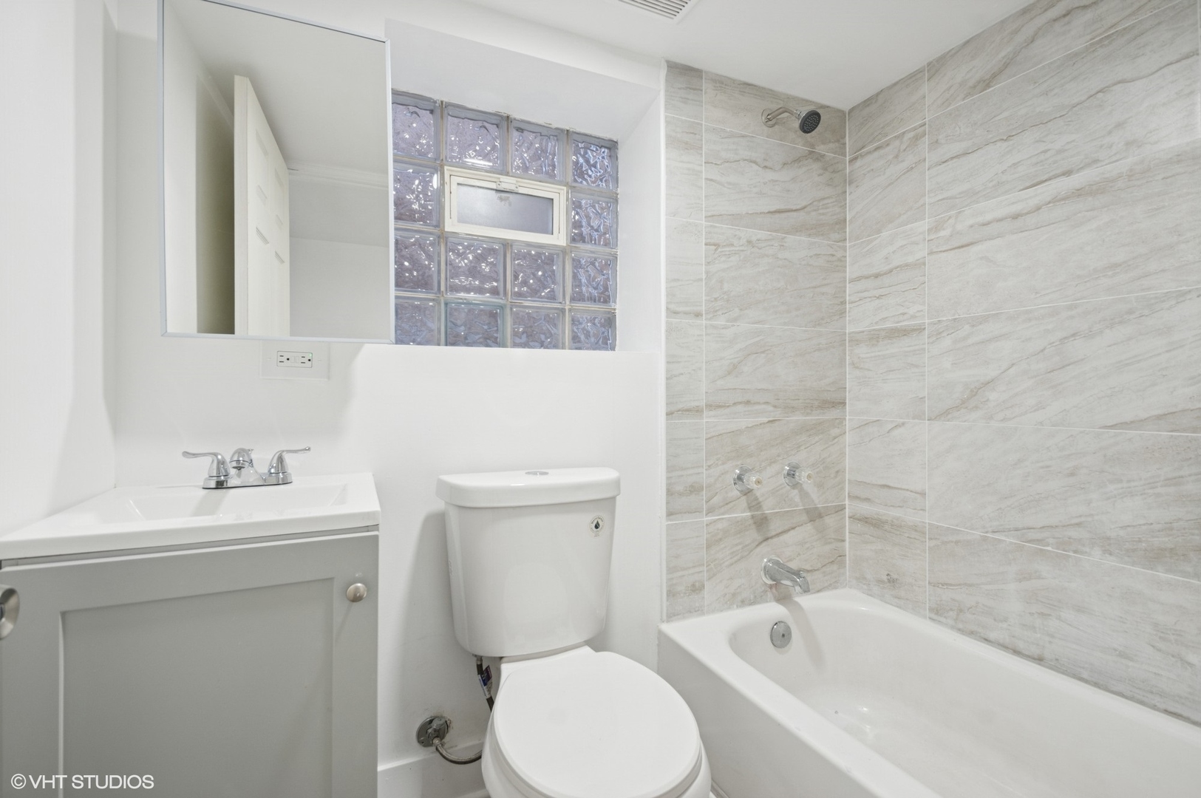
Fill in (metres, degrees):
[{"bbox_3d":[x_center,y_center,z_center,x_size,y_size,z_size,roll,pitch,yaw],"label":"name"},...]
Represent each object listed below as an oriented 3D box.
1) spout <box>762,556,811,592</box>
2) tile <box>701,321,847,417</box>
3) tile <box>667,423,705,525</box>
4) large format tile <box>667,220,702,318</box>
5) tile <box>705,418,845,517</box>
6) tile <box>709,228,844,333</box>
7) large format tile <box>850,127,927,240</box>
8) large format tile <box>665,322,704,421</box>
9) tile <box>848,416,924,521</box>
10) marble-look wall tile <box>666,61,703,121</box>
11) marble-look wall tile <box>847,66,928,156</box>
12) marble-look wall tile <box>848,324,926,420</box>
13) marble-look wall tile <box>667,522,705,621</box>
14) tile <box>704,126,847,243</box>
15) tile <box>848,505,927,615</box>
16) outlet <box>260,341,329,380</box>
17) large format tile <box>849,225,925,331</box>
[{"bbox_3d":[0.595,0.565,1.592,0.074,0.083,0.138,0,1,-22],"label":"spout"},{"bbox_3d":[0.598,-0.085,1.666,0.598,0.303,0.010,0,1,-22],"label":"tile"},{"bbox_3d":[0.256,0.221,1.510,0.131,0.301,0.010,0,0,-22],"label":"tile"},{"bbox_3d":[0.255,-0.385,1.509,0.131,0.301,0.010,0,0,-22],"label":"large format tile"},{"bbox_3d":[0.599,0.221,1.670,0.598,0.303,0.010,0,1,-22],"label":"tile"},{"bbox_3d":[0.597,-0.391,1.663,0.598,0.303,0.010,0,1,-22],"label":"tile"},{"bbox_3d":[0.940,-0.698,1.648,0.010,0.303,0.269,0,1,-26],"label":"large format tile"},{"bbox_3d":[0.255,-0.082,1.510,0.131,0.301,0.010,0,0,-22],"label":"large format tile"},{"bbox_3d":[0.943,0.220,1.659,0.010,0.303,0.269,0,1,-26],"label":"tile"},{"bbox_3d":[0.255,-0.928,1.516,0.134,0.158,0.010,0,1,-22],"label":"marble-look wall tile"},{"bbox_3d":[0.940,-0.934,1.645,0.010,0.165,0.269,0,1,-26],"label":"marble-look wall tile"},{"bbox_3d":[0.929,-0.084,1.632,0.010,0.301,0.264,0,0,-28],"label":"marble-look wall tile"},{"bbox_3d":[0.256,0.518,1.511,0.131,0.290,0.010,0,0,-22],"label":"marble-look wall tile"},{"bbox_3d":[0.588,-0.689,1.642,0.584,0.301,0.010,0,0,-22],"label":"tile"},{"bbox_3d":[0.931,0.517,1.633,0.010,0.290,0.264,0,0,-28],"label":"tile"},{"bbox_3d":[-0.686,-0.088,1.125,0.133,0.089,0.010,0,0,-22],"label":"outlet"},{"bbox_3d":[0.929,-0.387,1.631,0.010,0.301,0.264,0,0,-28],"label":"large format tile"}]

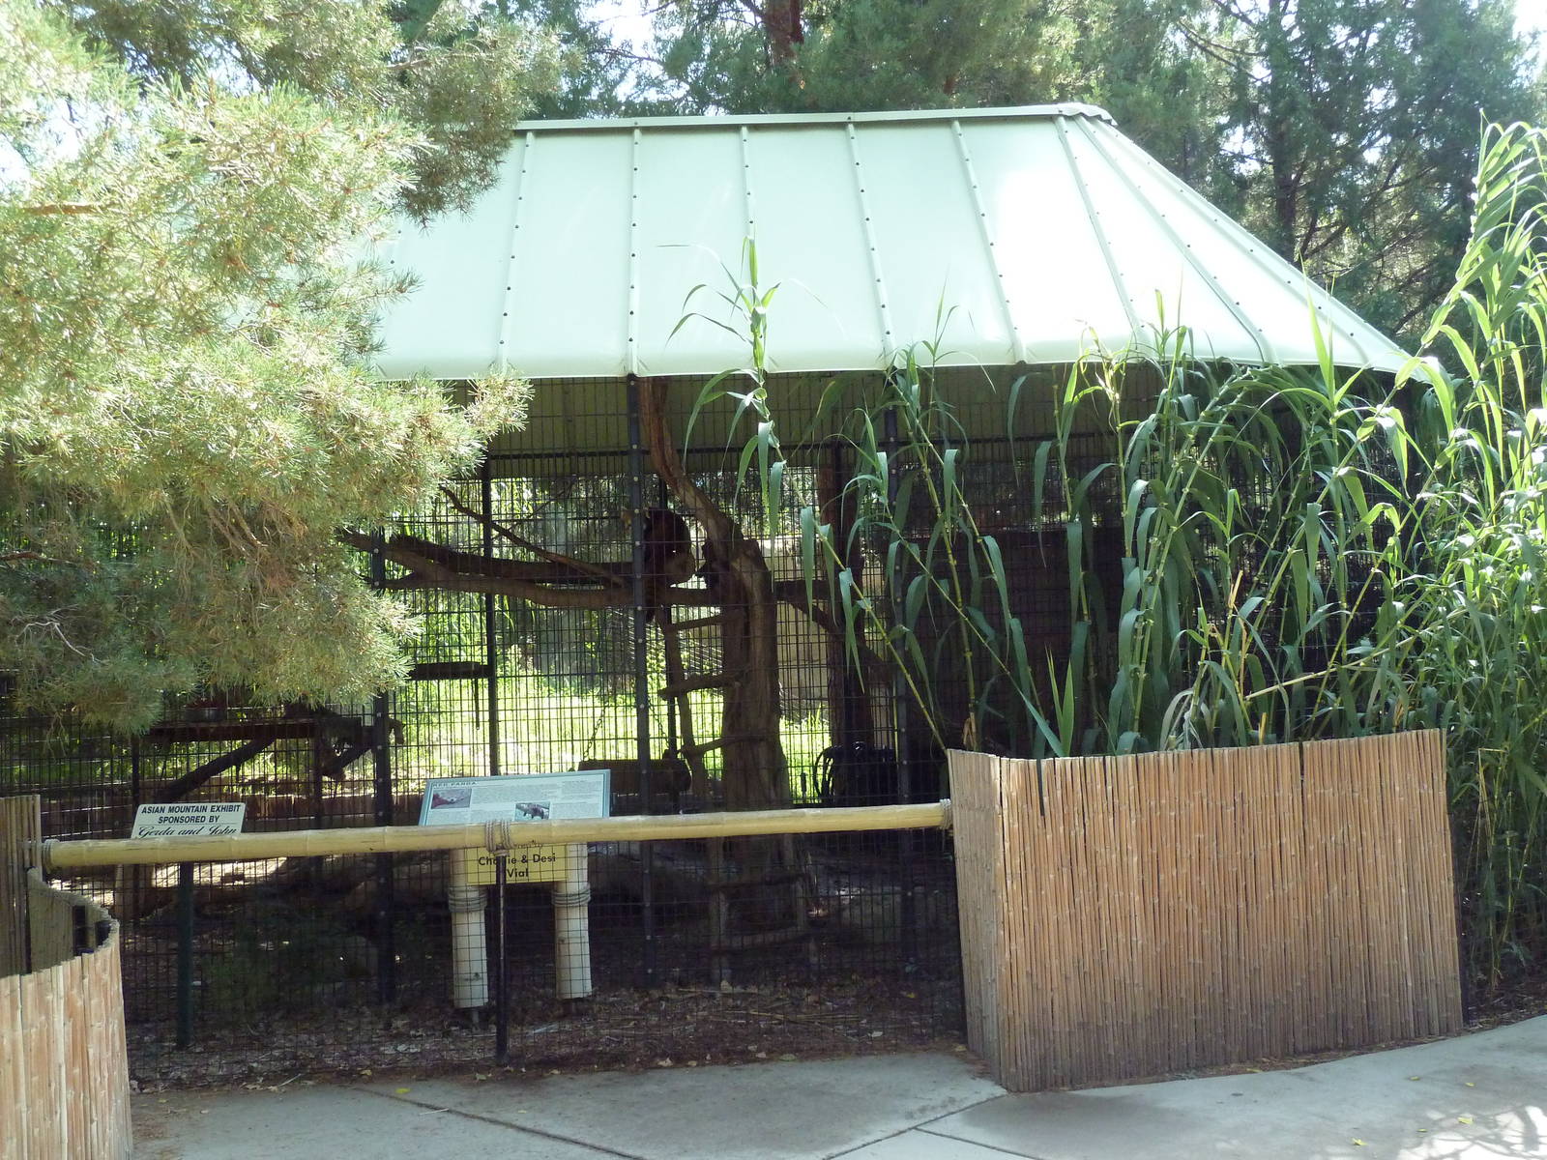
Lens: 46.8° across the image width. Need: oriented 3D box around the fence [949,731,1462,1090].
[{"bbox_3d":[1.746,1.277,7.237,2.080,1.220,0.871,-1,-4,-12],"label":"fence"}]

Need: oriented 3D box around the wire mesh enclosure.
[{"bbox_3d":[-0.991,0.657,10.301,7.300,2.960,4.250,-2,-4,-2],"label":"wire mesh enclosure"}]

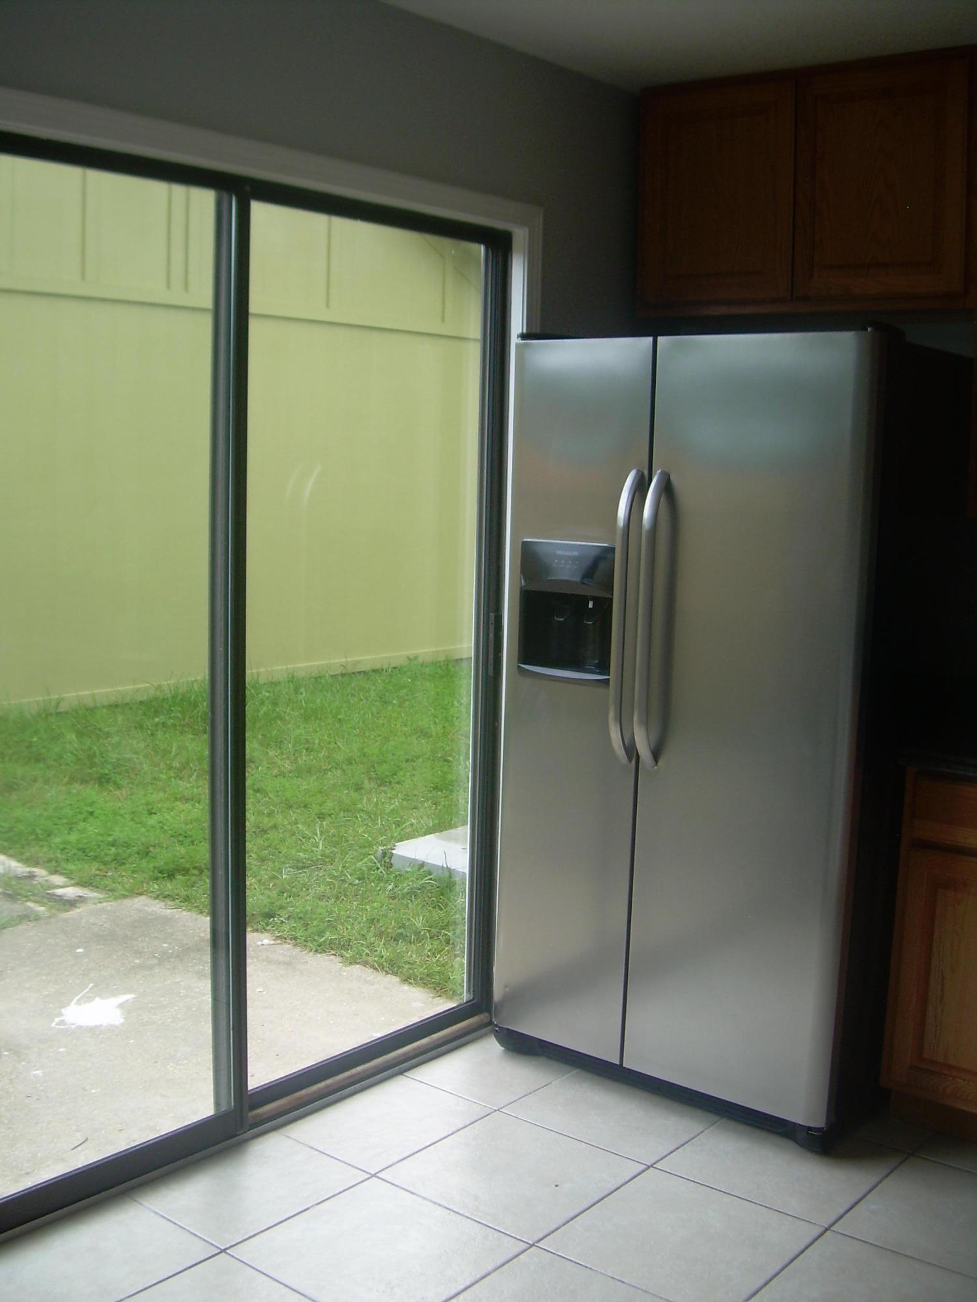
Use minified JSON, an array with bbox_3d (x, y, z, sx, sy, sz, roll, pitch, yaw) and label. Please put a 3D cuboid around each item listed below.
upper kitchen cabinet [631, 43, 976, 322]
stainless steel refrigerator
[{"bbox_3d":[0.862,-1.150,3.600,0.930,0.600,0.330,8,10,38],"label":"upper kitchen cabinet"},{"bbox_3d":[0.620,0.133,3.520,0.905,1.760,0.820,8,10,38],"label":"stainless steel refrigerator"}]

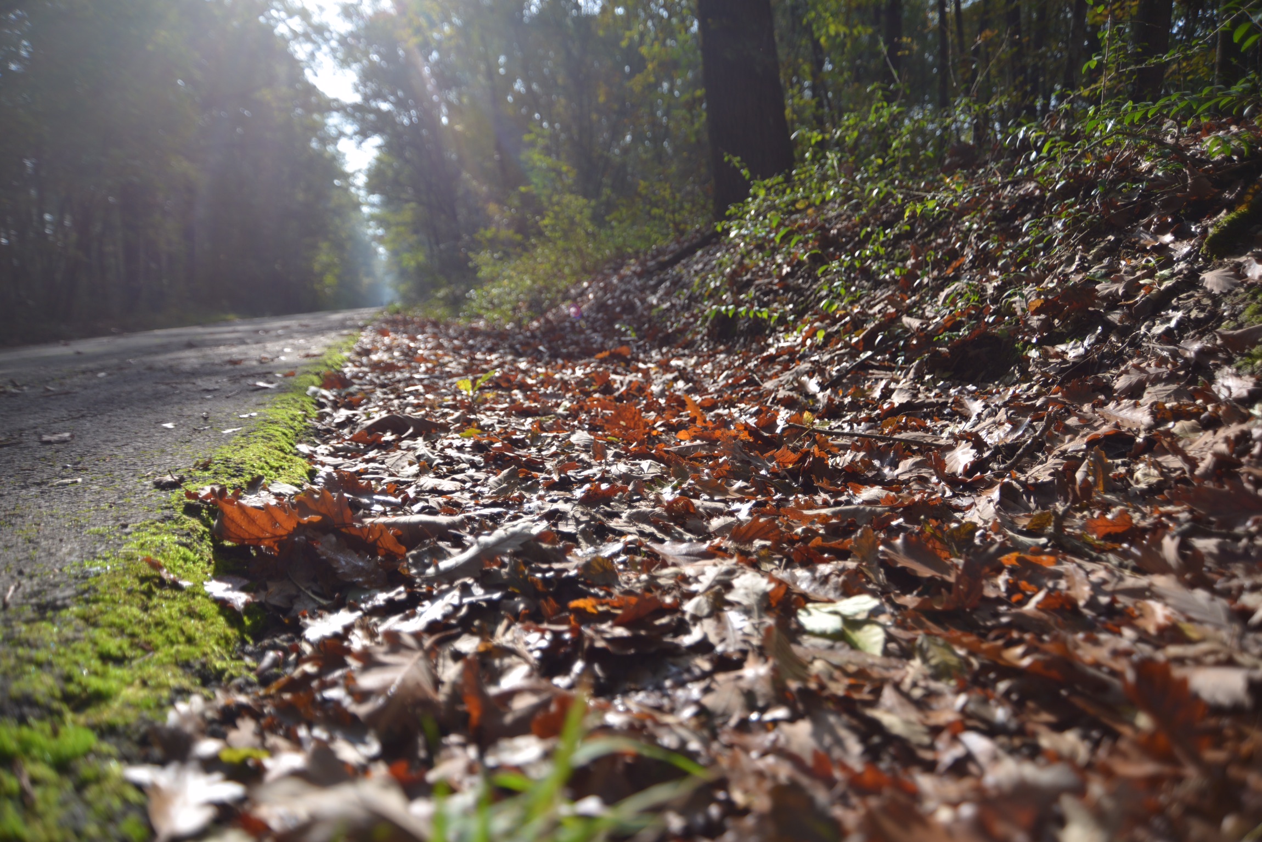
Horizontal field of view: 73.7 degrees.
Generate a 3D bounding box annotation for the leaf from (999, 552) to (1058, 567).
[{"bbox_3d":[0.472,0.165,1.000,0.071,0.013,0.045,0,7,0],"label":"leaf"}]

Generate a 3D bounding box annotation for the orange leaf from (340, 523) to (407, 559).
[{"bbox_3d":[-0.349,0.162,1.140,0.089,0.034,0.060,0,7,0],"label":"orange leaf"}]

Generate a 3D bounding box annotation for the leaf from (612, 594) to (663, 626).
[{"bbox_3d":[0.007,0.198,0.880,0.053,0.020,0.050,0,7,0],"label":"leaf"}]

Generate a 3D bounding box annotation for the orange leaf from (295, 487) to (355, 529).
[{"bbox_3d":[-0.433,0.123,1.190,0.086,0.045,0.060,0,7,0],"label":"orange leaf"}]

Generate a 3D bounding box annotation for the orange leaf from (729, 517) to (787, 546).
[{"bbox_3d":[0.171,0.148,1.140,0.075,0.027,0.060,0,7,0],"label":"orange leaf"}]

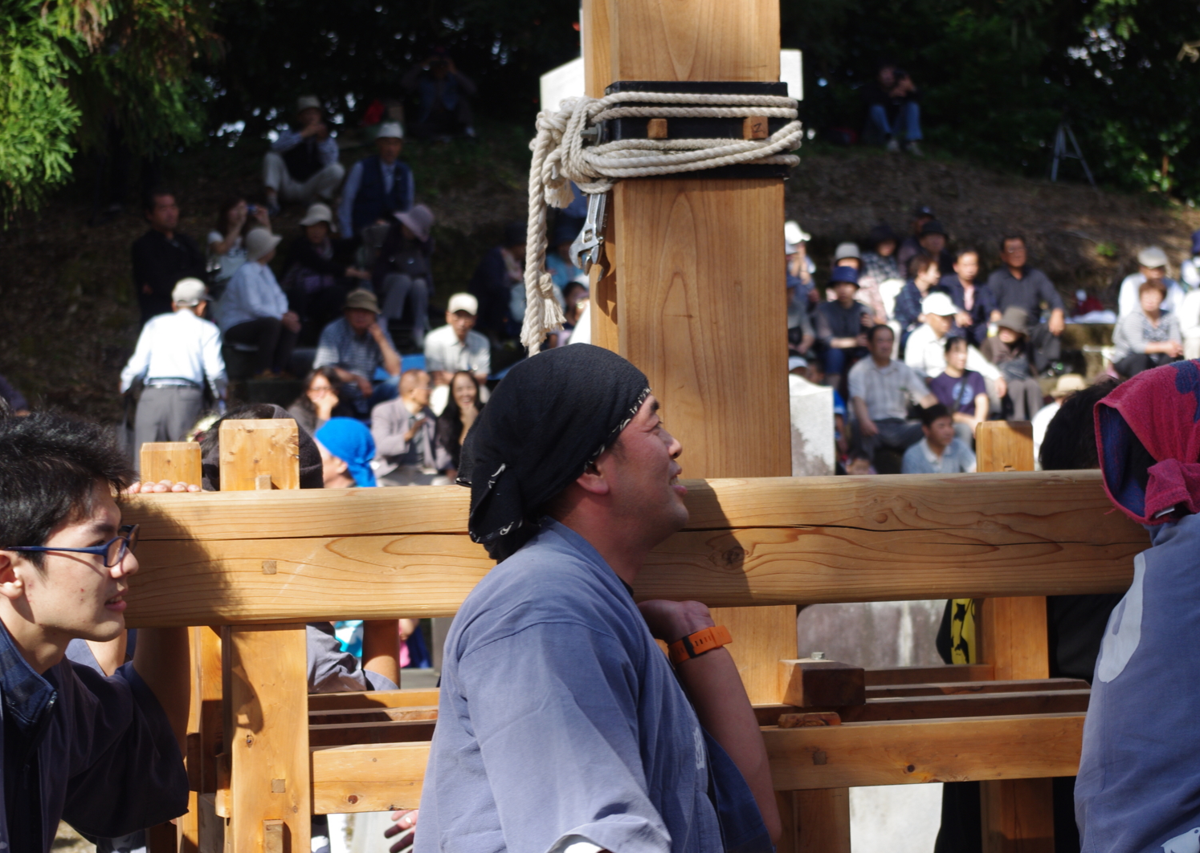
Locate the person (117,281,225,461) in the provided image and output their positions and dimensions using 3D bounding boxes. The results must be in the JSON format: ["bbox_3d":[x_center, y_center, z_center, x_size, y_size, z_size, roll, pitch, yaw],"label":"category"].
[{"bbox_3d":[-2.540,-0.078,17.375,0.620,1.620,0.450,-2,-2,12],"label":"person"}]

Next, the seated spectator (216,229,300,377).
[{"bbox_3d":[-2.346,-0.842,19.984,0.660,1.030,0.500,-2,-2,30],"label":"seated spectator"}]

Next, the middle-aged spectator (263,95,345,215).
[{"bbox_3d":[-2.245,-2.058,22.200,0.620,0.910,0.750,-1,-1,-5],"label":"middle-aged spectator"}]

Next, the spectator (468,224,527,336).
[{"bbox_3d":[-0.686,-0.964,20.685,0.500,0.980,0.740,0,-2,-42],"label":"spectator"}]

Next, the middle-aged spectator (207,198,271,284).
[{"bbox_3d":[-2.691,-1.179,21.783,0.520,1.080,0.720,0,-3,-45],"label":"middle-aged spectator"}]

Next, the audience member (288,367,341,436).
[{"bbox_3d":[-1.766,0.178,18.200,0.480,1.100,0.720,-1,-1,-6],"label":"audience member"}]

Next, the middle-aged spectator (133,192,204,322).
[{"bbox_3d":[-2.708,-0.629,18.400,0.500,1.690,0.340,-1,-1,-20],"label":"middle-aged spectator"}]

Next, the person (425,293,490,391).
[{"bbox_3d":[-0.943,-0.365,19.384,0.500,1.050,0.800,-1,-2,-4],"label":"person"}]

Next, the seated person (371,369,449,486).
[{"bbox_3d":[-1.204,0.124,18.485,0.560,0.980,0.780,0,-2,-30],"label":"seated person"}]

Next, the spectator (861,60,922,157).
[{"bbox_3d":[2.694,-2.944,27.000,0.550,0.860,0.720,-1,-1,-13],"label":"spectator"}]

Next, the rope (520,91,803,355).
[{"bbox_3d":[0.089,-0.286,4.150,0.380,0.380,0.280,-1,-1,-13],"label":"rope"}]

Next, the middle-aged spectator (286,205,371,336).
[{"bbox_3d":[-1.813,-1.017,19.300,0.570,0.930,0.720,-1,-1,-7],"label":"middle-aged spectator"}]

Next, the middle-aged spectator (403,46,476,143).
[{"bbox_3d":[-1.374,-2.836,24.987,0.660,0.810,0.760,-1,-2,0],"label":"middle-aged spectator"}]

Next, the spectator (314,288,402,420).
[{"bbox_3d":[-1.611,-0.401,19.484,0.600,1.040,0.780,-1,-2,-3],"label":"spectator"}]

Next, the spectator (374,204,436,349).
[{"bbox_3d":[-1.369,-1.052,20.584,0.460,1.030,0.760,-2,-2,5],"label":"spectator"}]

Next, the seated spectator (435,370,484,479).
[{"bbox_3d":[-0.847,0.197,18.200,0.480,1.100,0.720,-1,-1,0],"label":"seated spectator"}]

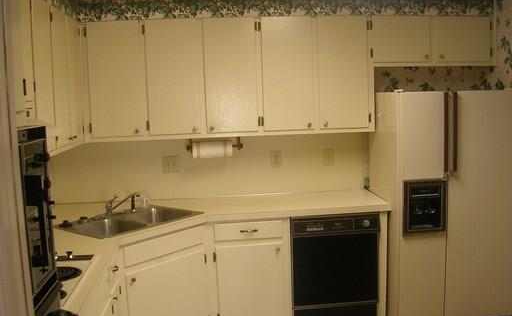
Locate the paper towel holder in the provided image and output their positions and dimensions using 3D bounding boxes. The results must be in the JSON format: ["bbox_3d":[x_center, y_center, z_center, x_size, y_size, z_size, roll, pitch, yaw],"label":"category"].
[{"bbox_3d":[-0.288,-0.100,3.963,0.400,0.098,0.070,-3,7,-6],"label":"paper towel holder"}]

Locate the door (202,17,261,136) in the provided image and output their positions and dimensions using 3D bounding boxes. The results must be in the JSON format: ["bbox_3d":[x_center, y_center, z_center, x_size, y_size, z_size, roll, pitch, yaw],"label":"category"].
[{"bbox_3d":[-0.173,-0.566,3.895,0.359,0.782,0.022,-2,6,-5],"label":"door"}]

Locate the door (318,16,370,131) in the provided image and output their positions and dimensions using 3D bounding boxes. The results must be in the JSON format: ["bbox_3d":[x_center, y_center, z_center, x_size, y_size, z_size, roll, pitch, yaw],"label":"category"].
[{"bbox_3d":[0.617,-0.598,3.963,0.355,0.782,0.022,-2,6,-5],"label":"door"}]

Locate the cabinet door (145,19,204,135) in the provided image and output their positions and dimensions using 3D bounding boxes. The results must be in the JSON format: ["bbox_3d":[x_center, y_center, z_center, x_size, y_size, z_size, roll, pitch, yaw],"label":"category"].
[{"bbox_3d":[-0.565,-0.549,3.861,0.353,0.782,0.022,-2,6,-5],"label":"cabinet door"}]

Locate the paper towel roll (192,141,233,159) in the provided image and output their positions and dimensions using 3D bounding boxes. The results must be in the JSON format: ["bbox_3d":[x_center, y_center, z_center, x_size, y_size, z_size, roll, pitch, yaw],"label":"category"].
[{"bbox_3d":[-0.304,-0.059,3.965,0.277,0.121,0.121,-3,7,-6],"label":"paper towel roll"}]

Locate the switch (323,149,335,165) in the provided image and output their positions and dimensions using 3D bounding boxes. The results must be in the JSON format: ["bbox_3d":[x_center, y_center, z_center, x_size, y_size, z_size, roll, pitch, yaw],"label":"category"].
[{"bbox_3d":[0.555,0.000,4.262,0.075,0.119,0.010,-3,7,-6],"label":"switch"}]

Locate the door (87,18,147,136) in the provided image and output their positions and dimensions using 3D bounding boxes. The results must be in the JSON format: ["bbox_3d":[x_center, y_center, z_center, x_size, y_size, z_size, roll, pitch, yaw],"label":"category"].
[{"bbox_3d":[-0.955,-0.533,3.827,0.347,0.782,0.022,-2,6,-5],"label":"door"}]

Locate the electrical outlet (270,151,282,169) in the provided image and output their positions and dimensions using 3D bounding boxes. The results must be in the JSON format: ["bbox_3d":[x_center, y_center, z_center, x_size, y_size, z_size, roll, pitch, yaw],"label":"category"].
[{"bbox_3d":[0.153,0.014,4.219,0.074,0.119,0.010,-3,7,-6],"label":"electrical outlet"}]

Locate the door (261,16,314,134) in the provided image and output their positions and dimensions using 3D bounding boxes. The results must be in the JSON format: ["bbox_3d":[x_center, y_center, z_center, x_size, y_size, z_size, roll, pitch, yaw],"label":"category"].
[{"bbox_3d":[0.223,-0.582,3.929,0.355,0.782,0.022,-2,6,-5],"label":"door"}]

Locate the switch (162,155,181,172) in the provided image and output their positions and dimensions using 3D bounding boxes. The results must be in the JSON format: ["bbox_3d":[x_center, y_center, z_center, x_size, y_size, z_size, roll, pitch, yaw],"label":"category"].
[{"bbox_3d":[-0.636,0.046,4.230,0.125,0.123,0.012,-2,7,-7],"label":"switch"}]

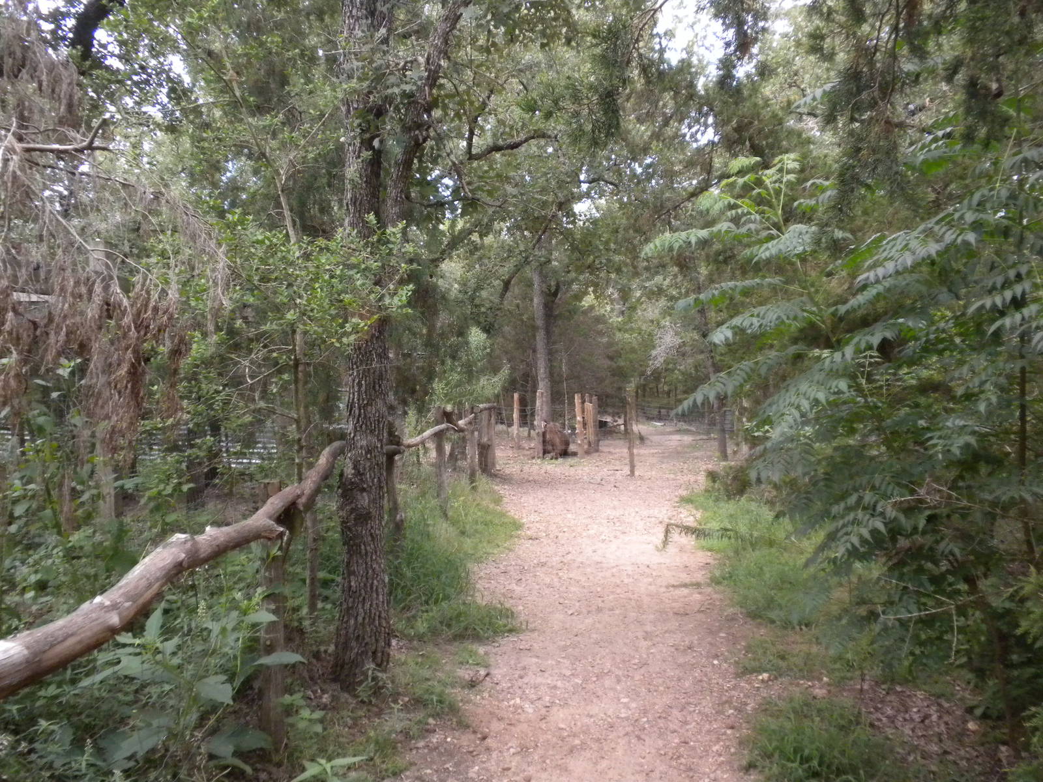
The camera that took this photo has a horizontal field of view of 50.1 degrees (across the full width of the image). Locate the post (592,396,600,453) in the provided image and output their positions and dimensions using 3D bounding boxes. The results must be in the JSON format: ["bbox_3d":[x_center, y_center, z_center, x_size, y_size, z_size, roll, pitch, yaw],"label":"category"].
[{"bbox_3d":[1.491,0.652,22.300,0.140,1.160,0.140,0,1,0],"label":"post"}]

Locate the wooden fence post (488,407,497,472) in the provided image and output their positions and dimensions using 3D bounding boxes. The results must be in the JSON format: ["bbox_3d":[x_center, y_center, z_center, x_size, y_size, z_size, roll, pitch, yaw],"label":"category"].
[{"bbox_3d":[-0.468,0.774,17.800,0.115,1.041,0.115,-1,1,0],"label":"wooden fence post"}]

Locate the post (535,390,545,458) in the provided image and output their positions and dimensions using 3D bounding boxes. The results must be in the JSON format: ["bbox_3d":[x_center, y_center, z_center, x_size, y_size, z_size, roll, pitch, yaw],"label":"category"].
[{"bbox_3d":[0.349,0.628,21.200,0.160,1.300,0.160,0,1,0],"label":"post"}]

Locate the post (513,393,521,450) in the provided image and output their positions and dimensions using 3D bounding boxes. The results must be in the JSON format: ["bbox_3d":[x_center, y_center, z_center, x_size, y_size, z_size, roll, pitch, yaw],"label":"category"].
[{"bbox_3d":[-0.092,0.622,23.000,0.140,1.190,0.140,0,1,0],"label":"post"}]

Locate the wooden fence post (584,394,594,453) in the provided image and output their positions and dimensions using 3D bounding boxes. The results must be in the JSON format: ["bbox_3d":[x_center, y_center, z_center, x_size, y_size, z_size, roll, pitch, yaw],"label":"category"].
[{"bbox_3d":[1.379,0.667,22.800,0.150,1.184,0.150,-2,1,0],"label":"wooden fence post"}]

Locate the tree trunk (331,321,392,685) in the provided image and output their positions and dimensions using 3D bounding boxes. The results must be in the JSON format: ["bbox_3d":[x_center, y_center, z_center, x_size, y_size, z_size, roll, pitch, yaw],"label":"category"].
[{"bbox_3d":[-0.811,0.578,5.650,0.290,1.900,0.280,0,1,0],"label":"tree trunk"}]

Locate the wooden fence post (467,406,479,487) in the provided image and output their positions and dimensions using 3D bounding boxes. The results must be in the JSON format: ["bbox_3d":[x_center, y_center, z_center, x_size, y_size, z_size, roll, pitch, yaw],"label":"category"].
[{"bbox_3d":[-0.683,0.770,15.500,0.125,1.123,0.125,-3,1,0],"label":"wooden fence post"}]

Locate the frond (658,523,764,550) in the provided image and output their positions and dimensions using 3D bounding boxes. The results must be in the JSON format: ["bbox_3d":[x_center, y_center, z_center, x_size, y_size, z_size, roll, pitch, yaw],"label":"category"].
[{"bbox_3d":[1.396,1.070,8.200,0.760,0.200,0.250,0,1,0],"label":"frond"}]

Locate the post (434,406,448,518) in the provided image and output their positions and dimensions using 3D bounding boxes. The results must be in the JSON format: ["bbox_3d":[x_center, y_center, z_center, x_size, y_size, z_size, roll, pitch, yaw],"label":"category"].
[{"bbox_3d":[-0.862,0.787,12.100,0.110,1.195,0.110,-3,1,0],"label":"post"}]

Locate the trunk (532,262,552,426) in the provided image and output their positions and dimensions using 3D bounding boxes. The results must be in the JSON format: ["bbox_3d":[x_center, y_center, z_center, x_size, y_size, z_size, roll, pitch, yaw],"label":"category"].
[{"bbox_3d":[0.475,-0.895,25.500,0.320,4.164,0.320,-4,1,0],"label":"trunk"}]

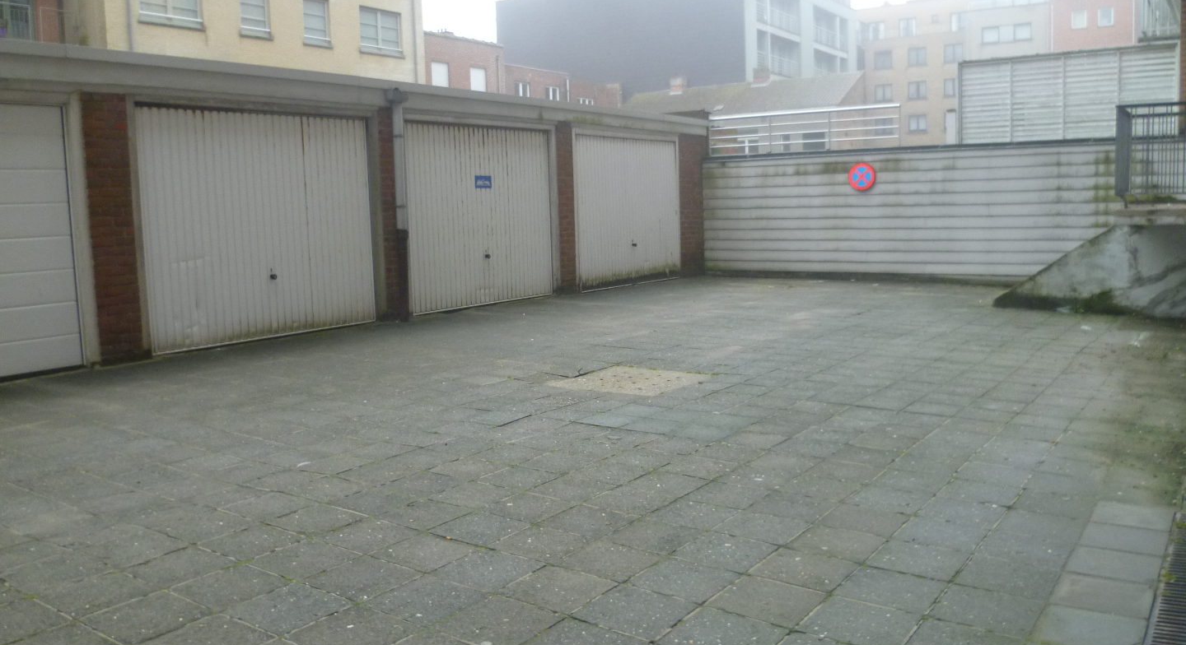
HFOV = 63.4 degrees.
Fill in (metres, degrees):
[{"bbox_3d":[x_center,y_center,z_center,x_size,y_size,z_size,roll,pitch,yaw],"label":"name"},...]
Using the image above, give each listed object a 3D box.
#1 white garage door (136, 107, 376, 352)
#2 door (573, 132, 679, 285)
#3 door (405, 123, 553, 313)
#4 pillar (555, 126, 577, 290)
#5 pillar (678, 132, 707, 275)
[{"bbox_3d":[-3.020,-0.893,8.942,0.070,2.066,2.416,4,9,36],"label":"white garage door"},{"bbox_3d":[0.538,-1.575,13.714,0.070,2.080,2.506,4,9,36],"label":"door"},{"bbox_3d":[-1.271,-1.246,11.286,0.070,2.057,2.399,4,9,36],"label":"door"},{"bbox_3d":[-0.437,-1.484,12.550,0.320,2.248,0.380,4,9,36],"label":"pillar"},{"bbox_3d":[1.459,-1.837,15.094,0.320,2.224,0.667,4,9,36],"label":"pillar"}]

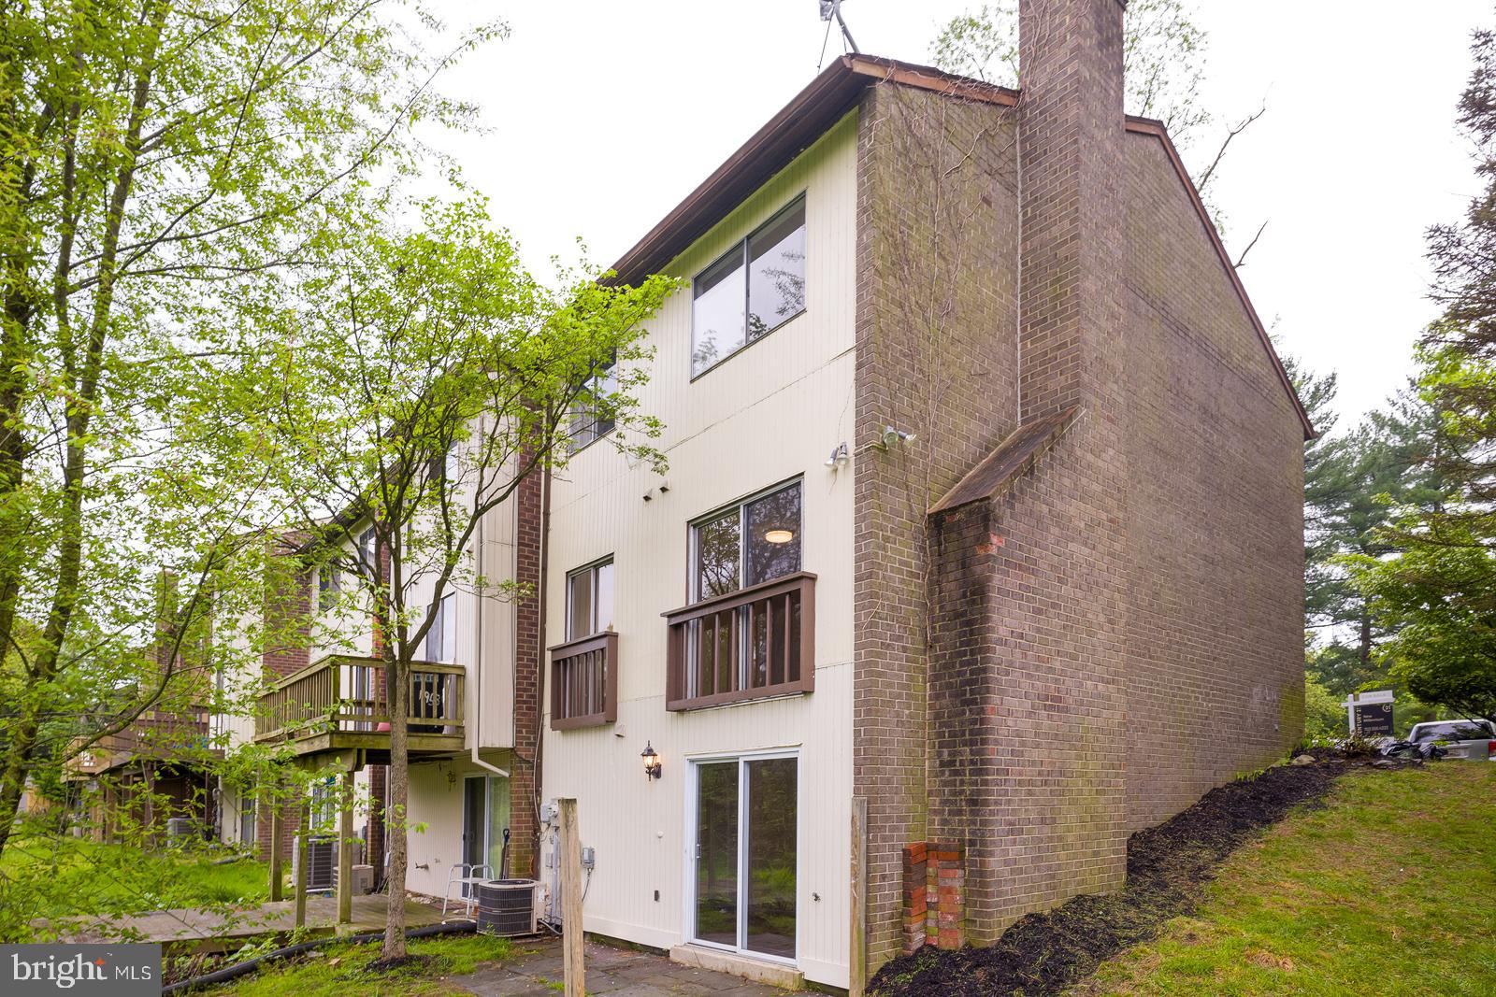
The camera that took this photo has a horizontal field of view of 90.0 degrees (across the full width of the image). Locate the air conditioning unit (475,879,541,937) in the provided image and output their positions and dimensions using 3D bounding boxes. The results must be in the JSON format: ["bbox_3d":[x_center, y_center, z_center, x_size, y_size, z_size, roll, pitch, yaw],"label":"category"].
[{"bbox_3d":[-3.029,5.192,9.500,0.650,0.580,0.650,15,-23,-38],"label":"air conditioning unit"}]

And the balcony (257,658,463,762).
[{"bbox_3d":[-6.412,3.490,12.050,1.700,1.220,4.800,15,-23,-38],"label":"balcony"}]

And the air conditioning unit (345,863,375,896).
[{"bbox_3d":[-6.952,6.791,13.300,0.520,0.540,0.500,15,-23,-38],"label":"air conditioning unit"}]

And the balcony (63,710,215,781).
[{"bbox_3d":[-15.347,6.311,19.200,1.900,1.350,5.300,15,-23,-38],"label":"balcony"}]

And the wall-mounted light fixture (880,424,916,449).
[{"bbox_3d":[1.275,-0.526,6.350,0.270,0.180,0.190,15,-23,-38],"label":"wall-mounted light fixture"}]

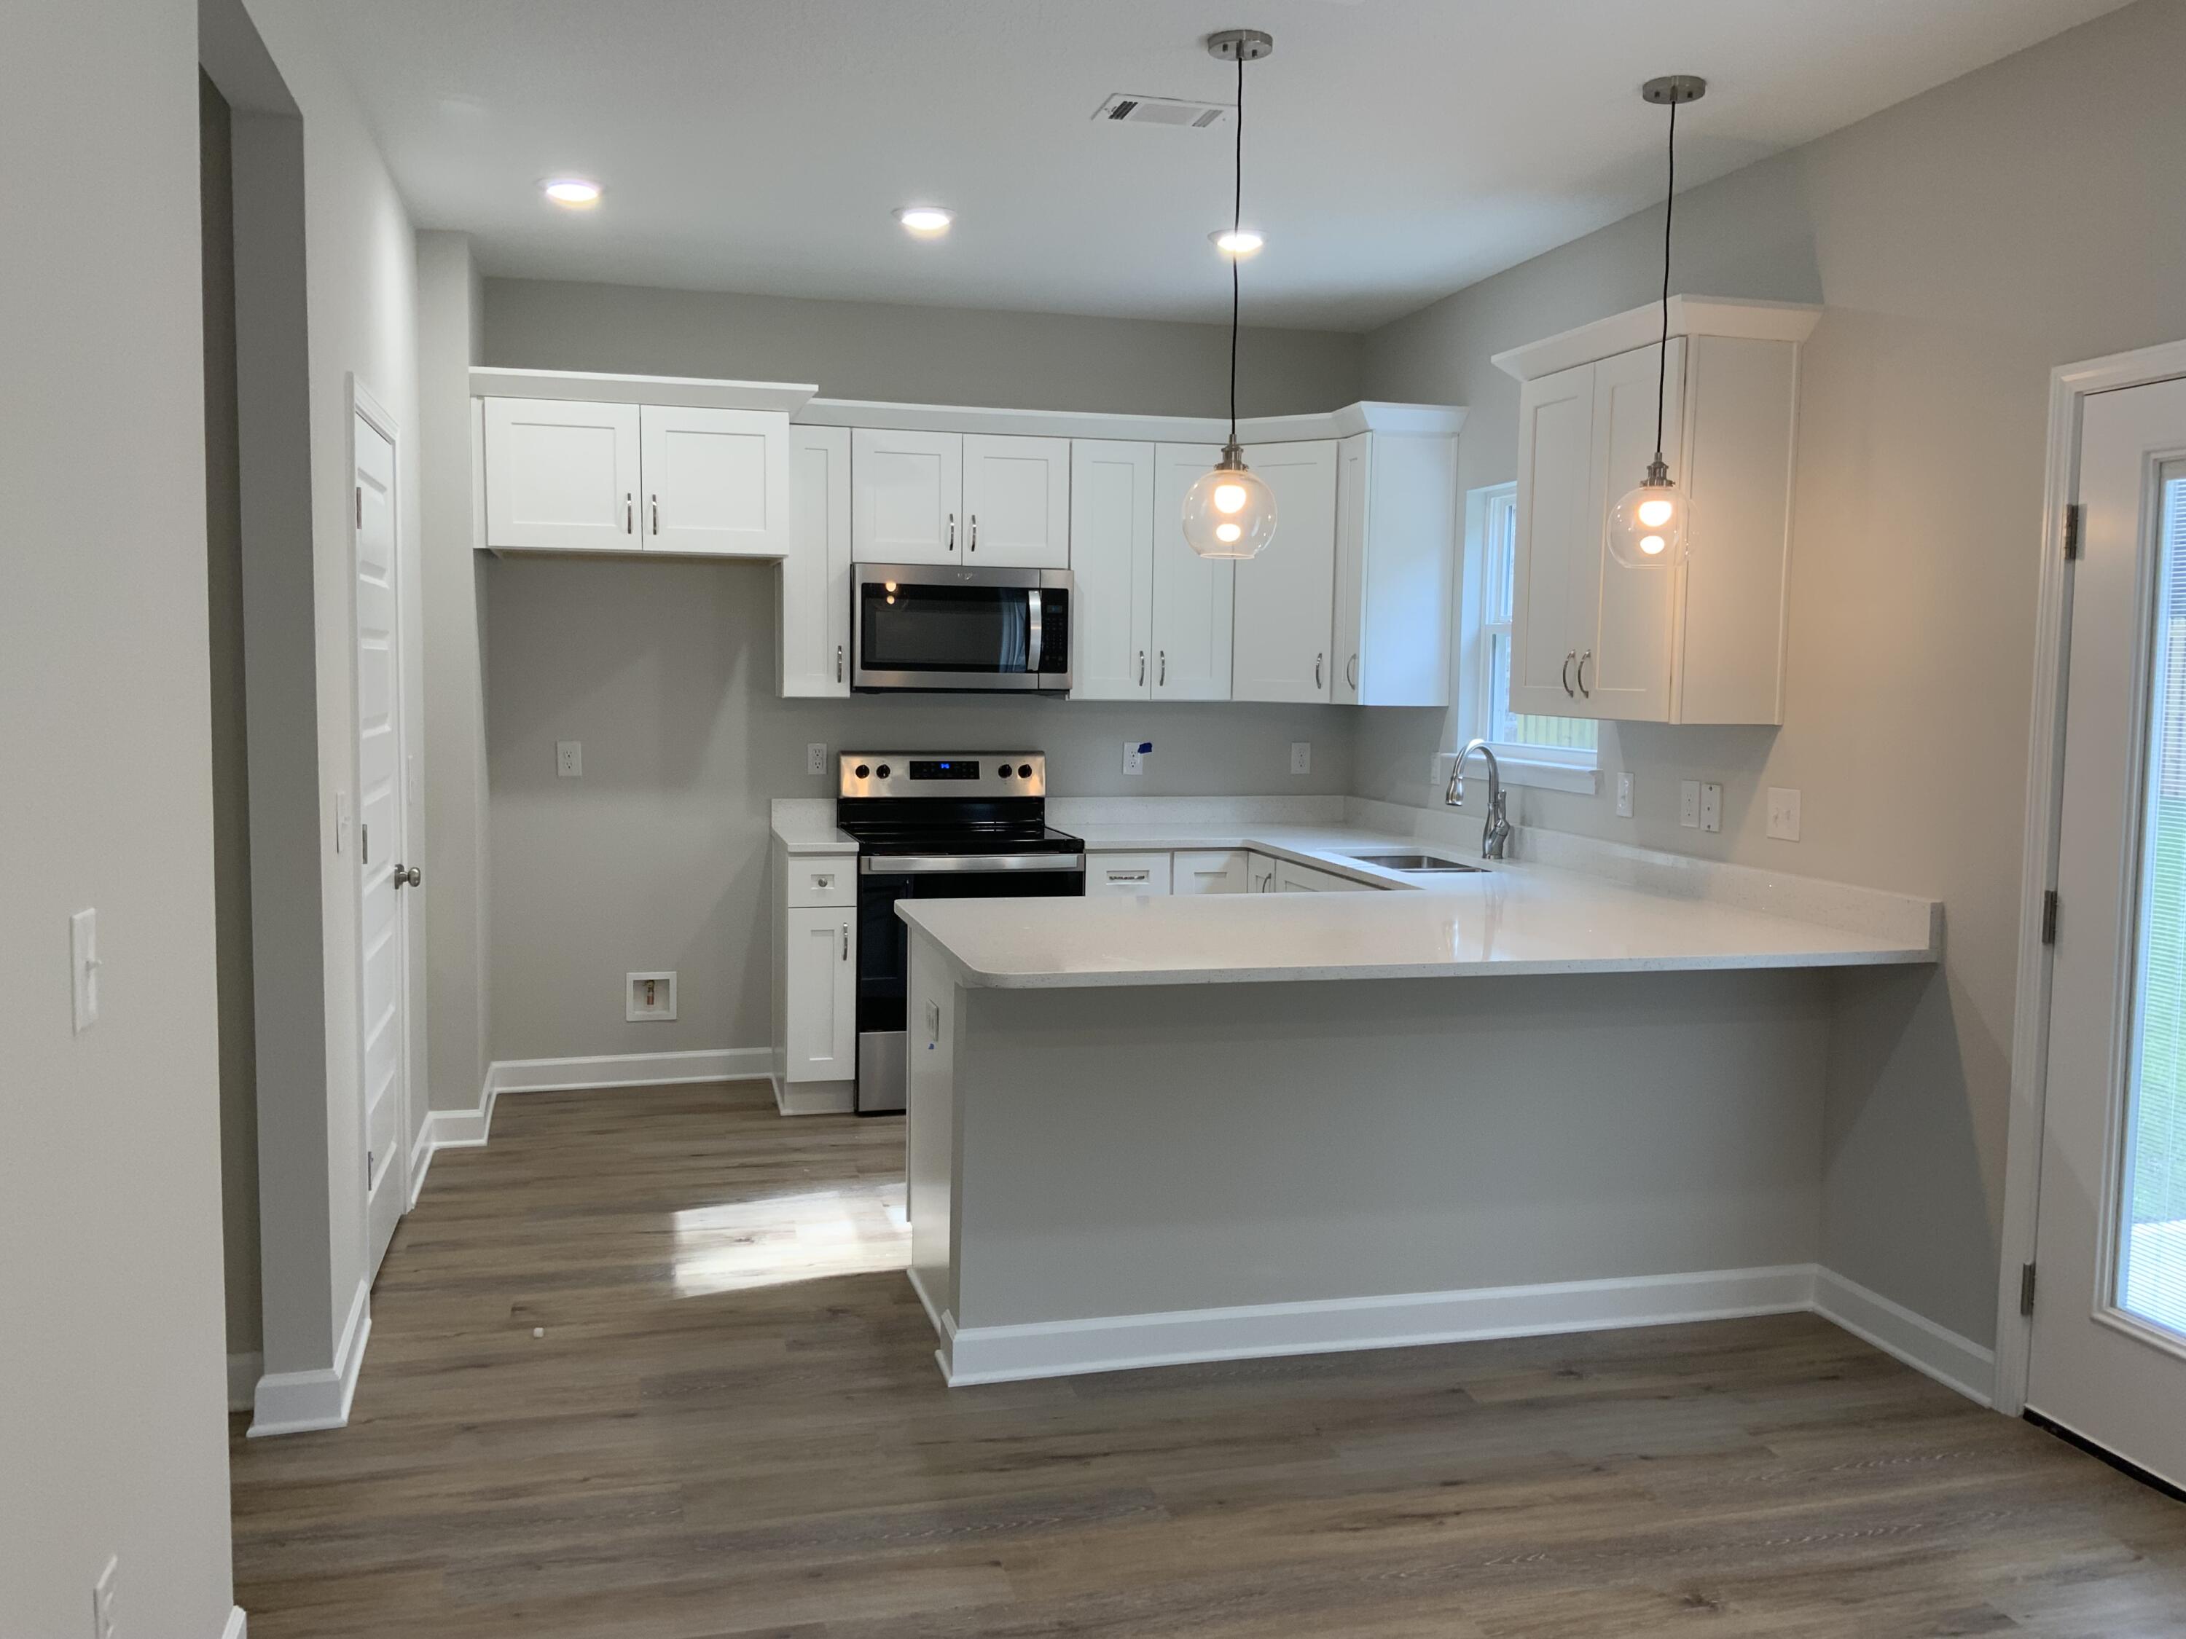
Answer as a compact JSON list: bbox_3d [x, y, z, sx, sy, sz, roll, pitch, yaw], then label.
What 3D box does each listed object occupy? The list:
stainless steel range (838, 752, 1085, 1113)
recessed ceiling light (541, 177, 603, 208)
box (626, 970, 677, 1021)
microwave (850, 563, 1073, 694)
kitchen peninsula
[{"bbox_3d":[-0.471,0.372,6.399,0.757,1.186,0.640,-1,5,-15],"label":"stainless steel range"},{"bbox_3d":[-1.410,-1.694,4.952,0.177,0.025,0.177,-1,5,-15],"label":"recessed ceiling light"},{"bbox_3d":[-1.562,0.626,6.495,0.168,0.180,0.080,-1,5,-15],"label":"box"},{"bbox_3d":[-0.485,-0.661,6.444,0.760,0.433,0.410,0,5,-15],"label":"microwave"},{"bbox_3d":[0.654,0.657,4.318,2.105,1.000,1.213,-1,5,-15],"label":"kitchen peninsula"}]

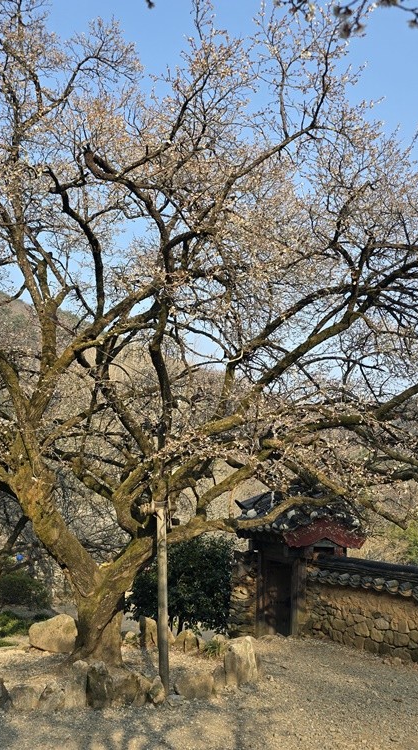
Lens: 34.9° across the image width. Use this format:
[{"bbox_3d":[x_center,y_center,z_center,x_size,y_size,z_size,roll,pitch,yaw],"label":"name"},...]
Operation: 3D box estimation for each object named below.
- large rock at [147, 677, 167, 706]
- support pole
[{"bbox_3d":[-0.484,2.975,6.249,0.178,0.240,0.200,2,-8,-10],"label":"large rock"},{"bbox_3d":[-0.473,2.288,6.900,0.100,1.877,0.100,-2,-7,0],"label":"support pole"}]

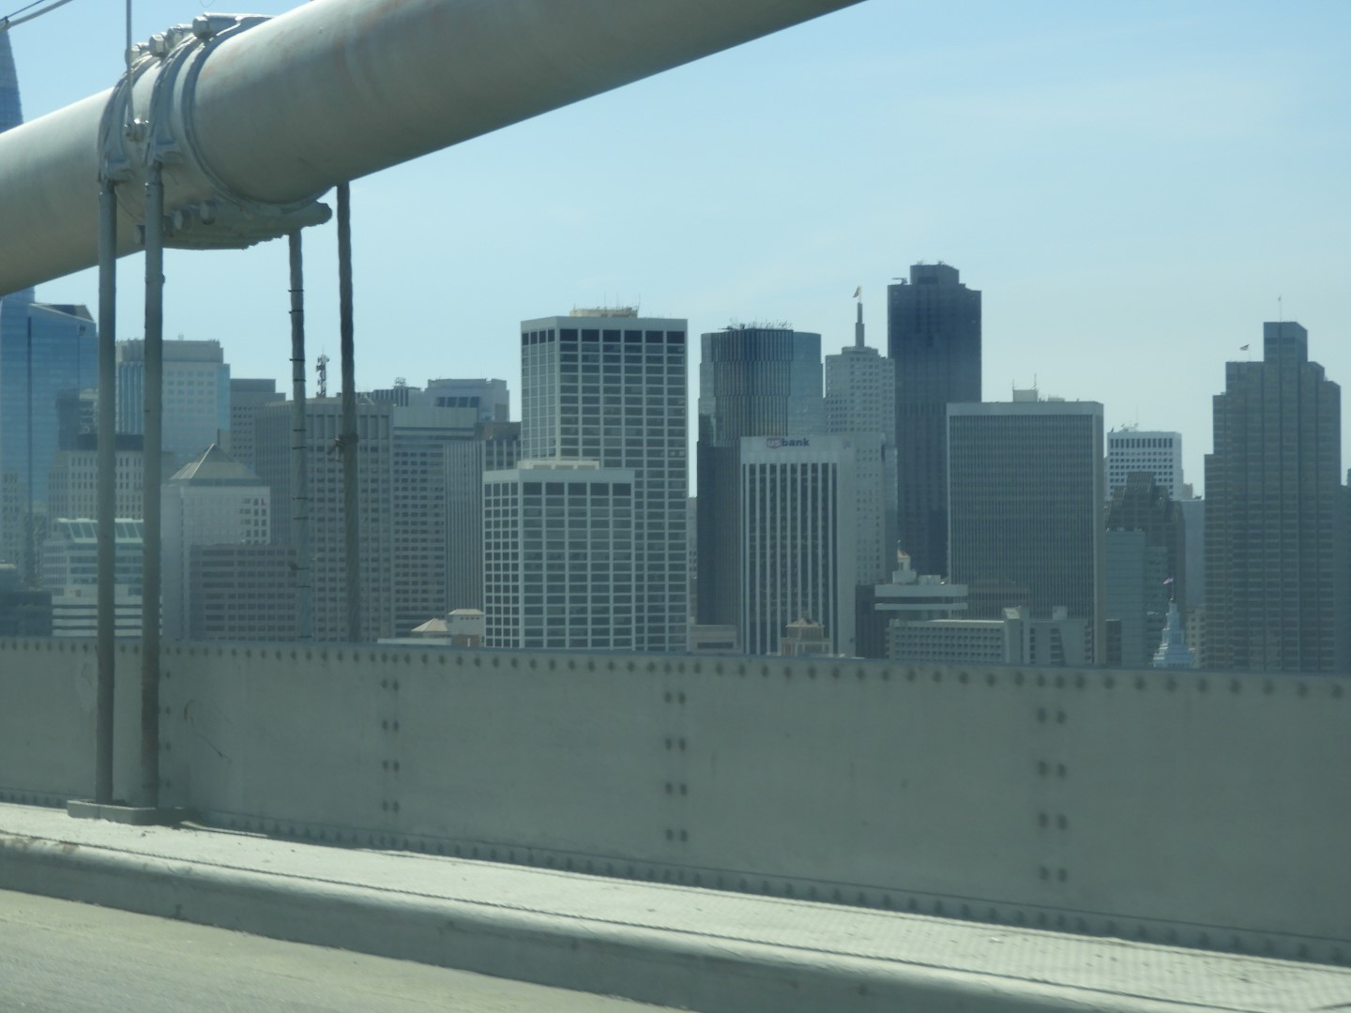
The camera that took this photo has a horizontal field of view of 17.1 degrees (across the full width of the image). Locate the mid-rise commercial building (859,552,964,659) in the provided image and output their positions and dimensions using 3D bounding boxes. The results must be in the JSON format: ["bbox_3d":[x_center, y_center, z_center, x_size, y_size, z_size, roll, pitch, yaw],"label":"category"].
[{"bbox_3d":[88.685,62.230,1686.782,38.000,79.000,32.000,0,-1,13],"label":"mid-rise commercial building"}]

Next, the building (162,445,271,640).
[{"bbox_3d":[-173.028,41.485,1689.515,35.000,128.500,26.000,0,-1,-24],"label":"building"}]

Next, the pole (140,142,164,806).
[{"bbox_3d":[-2.289,-0.095,19.669,0.074,2.836,0.074,0,-1,0],"label":"pole"}]

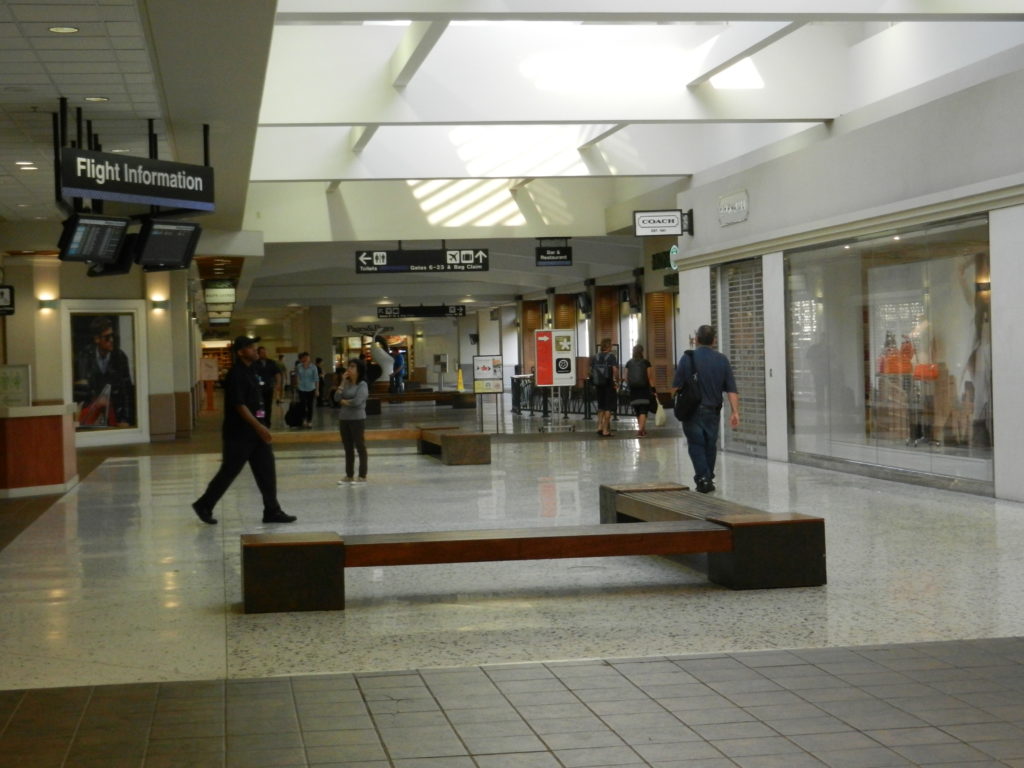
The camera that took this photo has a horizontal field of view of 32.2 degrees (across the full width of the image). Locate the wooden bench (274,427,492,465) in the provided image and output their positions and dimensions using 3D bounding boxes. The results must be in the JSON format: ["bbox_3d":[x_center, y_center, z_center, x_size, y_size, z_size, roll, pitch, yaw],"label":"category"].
[{"bbox_3d":[-2.357,0.937,25.970,3.618,0.416,3.458,-2,1,-9],"label":"wooden bench"}]

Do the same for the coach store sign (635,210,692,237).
[{"bbox_3d":[2.358,-2.505,27.620,0.900,0.430,0.110,-2,1,-9],"label":"coach store sign"}]

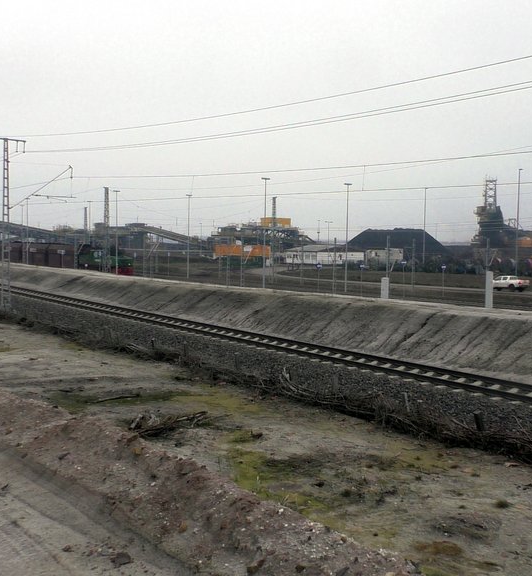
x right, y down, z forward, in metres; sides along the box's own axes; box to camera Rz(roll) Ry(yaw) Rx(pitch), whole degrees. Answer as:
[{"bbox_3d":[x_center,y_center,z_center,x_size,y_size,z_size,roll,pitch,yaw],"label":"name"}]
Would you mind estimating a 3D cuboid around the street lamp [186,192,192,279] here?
[{"bbox_3d":[-10.856,-7.285,115.000,0.350,11.900,1.100,4,4,40],"label":"street lamp"}]

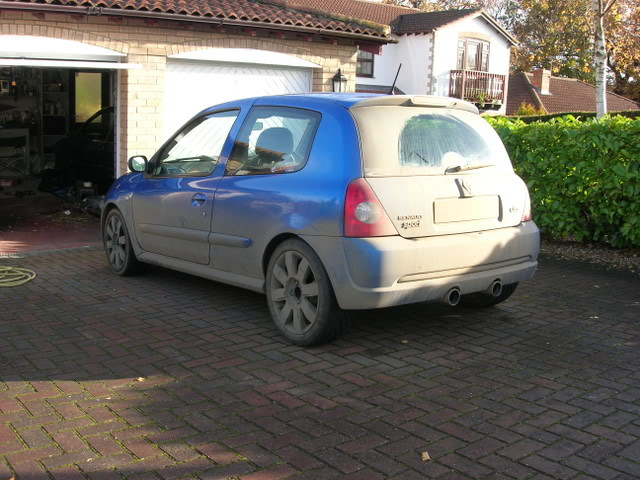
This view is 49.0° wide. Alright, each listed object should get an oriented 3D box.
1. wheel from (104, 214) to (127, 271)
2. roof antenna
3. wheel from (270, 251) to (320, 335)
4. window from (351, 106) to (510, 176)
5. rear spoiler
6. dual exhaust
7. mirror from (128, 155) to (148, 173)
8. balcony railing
[{"bbox_3d":[-1.572,0.017,5.689,0.190,0.440,0.440,-6,9,-37],"label":"wheel"},{"bbox_3d":[0.435,-0.919,4.064,0.025,0.190,0.030,-6,32,-37],"label":"roof antenna"},{"bbox_3d":[-0.062,0.273,3.732,0.190,0.440,0.440,-6,9,-37],"label":"wheel"},{"bbox_3d":[0.656,-0.534,3.821,1.140,0.400,0.110,-6,-23,-37],"label":"window"},{"bbox_3d":[0.559,-0.749,3.922,0.990,0.085,0.210,-6,9,-37],"label":"rear spoiler"},{"bbox_3d":[0.793,0.274,3.747,0.420,0.088,0.130,-6,9,-37],"label":"dual exhaust"},{"bbox_3d":[-1.256,-0.532,4.890,0.150,0.125,0.100,-6,9,-37],"label":"mirror"},{"bbox_3d":[5.480,-5.300,24.360,2.100,1.000,0.600,-4,9,-35],"label":"balcony railing"}]

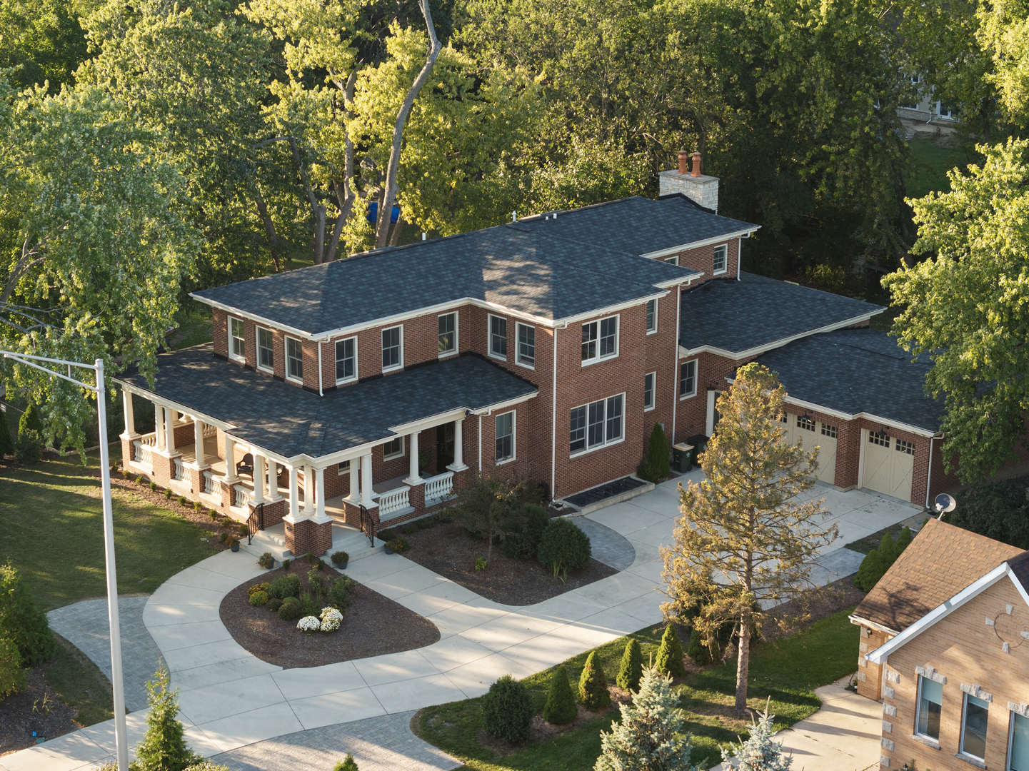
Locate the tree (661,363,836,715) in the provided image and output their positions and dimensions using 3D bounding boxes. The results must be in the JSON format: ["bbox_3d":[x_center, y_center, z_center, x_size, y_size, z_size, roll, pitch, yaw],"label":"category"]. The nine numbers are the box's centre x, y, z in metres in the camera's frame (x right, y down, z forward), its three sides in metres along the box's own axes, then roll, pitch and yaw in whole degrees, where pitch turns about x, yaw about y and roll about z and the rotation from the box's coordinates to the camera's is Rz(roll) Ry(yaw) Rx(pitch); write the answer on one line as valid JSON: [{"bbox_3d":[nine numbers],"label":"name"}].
[{"bbox_3d":[6.706,4.450,59.207,5.000,10.500,5.000,0,17,0],"label":"tree"}]

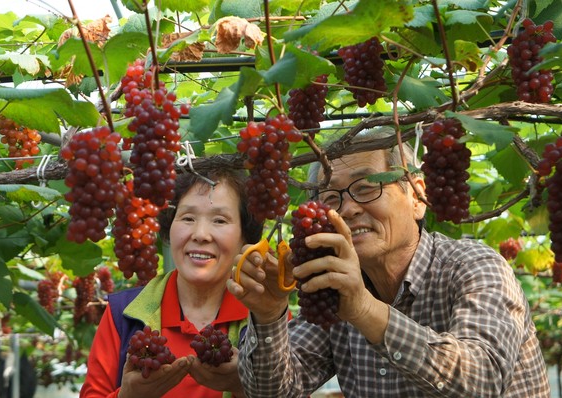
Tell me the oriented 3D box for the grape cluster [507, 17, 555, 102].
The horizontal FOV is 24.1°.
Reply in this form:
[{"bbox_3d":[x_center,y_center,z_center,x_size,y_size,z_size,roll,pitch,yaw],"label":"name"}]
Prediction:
[{"bbox_3d":[0.391,-0.213,2.050,0.074,0.133,0.070,0,-7,0],"label":"grape cluster"}]

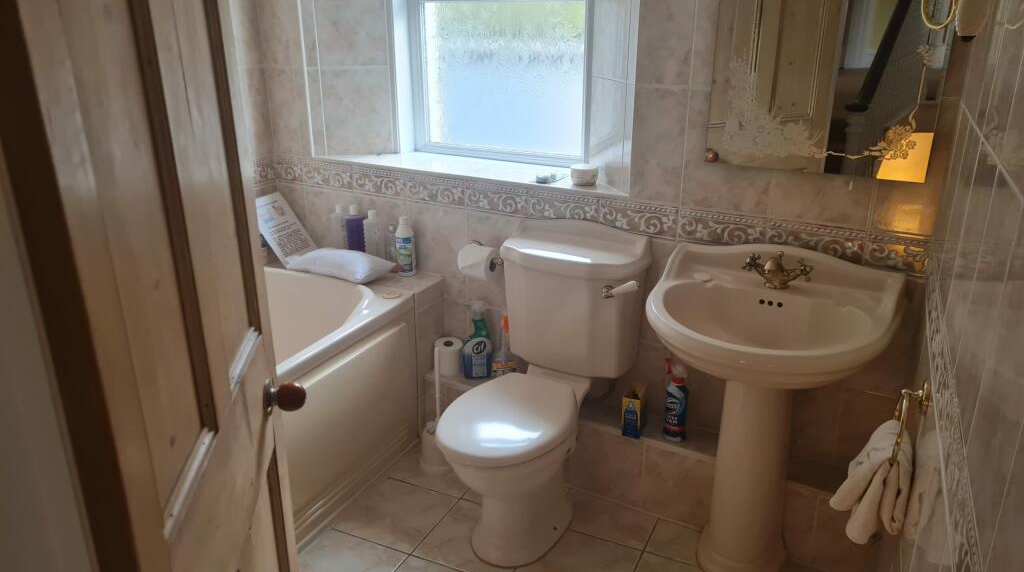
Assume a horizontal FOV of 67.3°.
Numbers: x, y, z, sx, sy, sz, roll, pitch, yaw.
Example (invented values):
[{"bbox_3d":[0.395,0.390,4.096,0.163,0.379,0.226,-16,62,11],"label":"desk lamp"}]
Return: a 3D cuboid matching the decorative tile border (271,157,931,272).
[{"bbox_3d":[0.059,-0.264,2.482,2.300,0.093,0.015,11,22,29],"label":"decorative tile border"}]

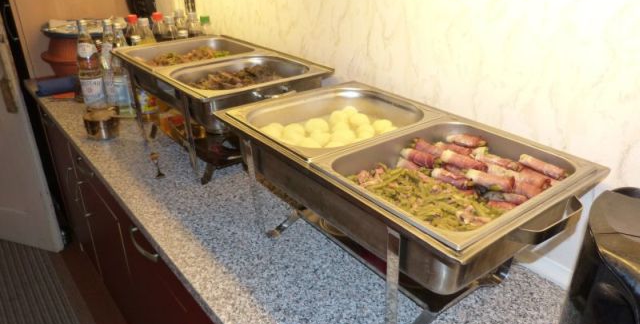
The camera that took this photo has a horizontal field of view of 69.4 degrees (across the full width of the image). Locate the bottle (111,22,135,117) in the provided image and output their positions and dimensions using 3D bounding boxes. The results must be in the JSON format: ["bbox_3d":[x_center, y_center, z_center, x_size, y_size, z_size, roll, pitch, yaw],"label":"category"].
[{"bbox_3d":[-0.670,-0.309,1.577,0.076,0.317,0.076,-10,28,-21],"label":"bottle"}]

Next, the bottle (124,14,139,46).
[{"bbox_3d":[-0.654,-0.365,1.681,0.085,0.326,0.085,-9,28,-19],"label":"bottle"}]

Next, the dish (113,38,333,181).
[{"bbox_3d":[-0.297,-0.172,1.360,0.378,0.270,0.608,-20,33,-36],"label":"dish"}]

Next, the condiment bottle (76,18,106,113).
[{"bbox_3d":[-0.795,-0.328,1.611,0.080,0.319,0.080,-12,29,-24],"label":"condiment bottle"}]

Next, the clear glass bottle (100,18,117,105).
[{"bbox_3d":[-0.728,-0.347,1.655,0.079,0.316,0.079,-11,28,-22],"label":"clear glass bottle"}]

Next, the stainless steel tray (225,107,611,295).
[{"bbox_3d":[0.120,-0.001,0.841,0.378,0.116,0.593,-19,32,-34],"label":"stainless steel tray"}]

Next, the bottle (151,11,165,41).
[{"bbox_3d":[-0.585,-0.392,1.737,0.085,0.326,0.085,-8,27,-17],"label":"bottle"}]

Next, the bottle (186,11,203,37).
[{"bbox_3d":[-0.468,-0.402,1.763,0.083,0.323,0.083,-6,27,-13],"label":"bottle"}]

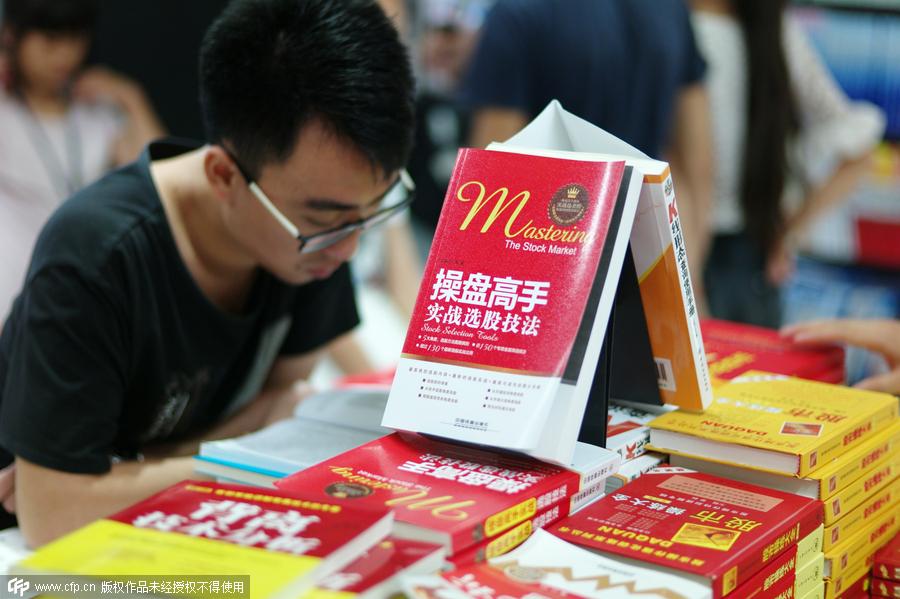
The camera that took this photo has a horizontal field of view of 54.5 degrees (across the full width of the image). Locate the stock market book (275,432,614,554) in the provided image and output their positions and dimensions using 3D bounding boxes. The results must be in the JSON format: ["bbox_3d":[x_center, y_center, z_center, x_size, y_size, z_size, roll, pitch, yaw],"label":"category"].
[{"bbox_3d":[0.005,0.144,0.716,0.172,0.015,0.240,6,9,36],"label":"stock market book"}]

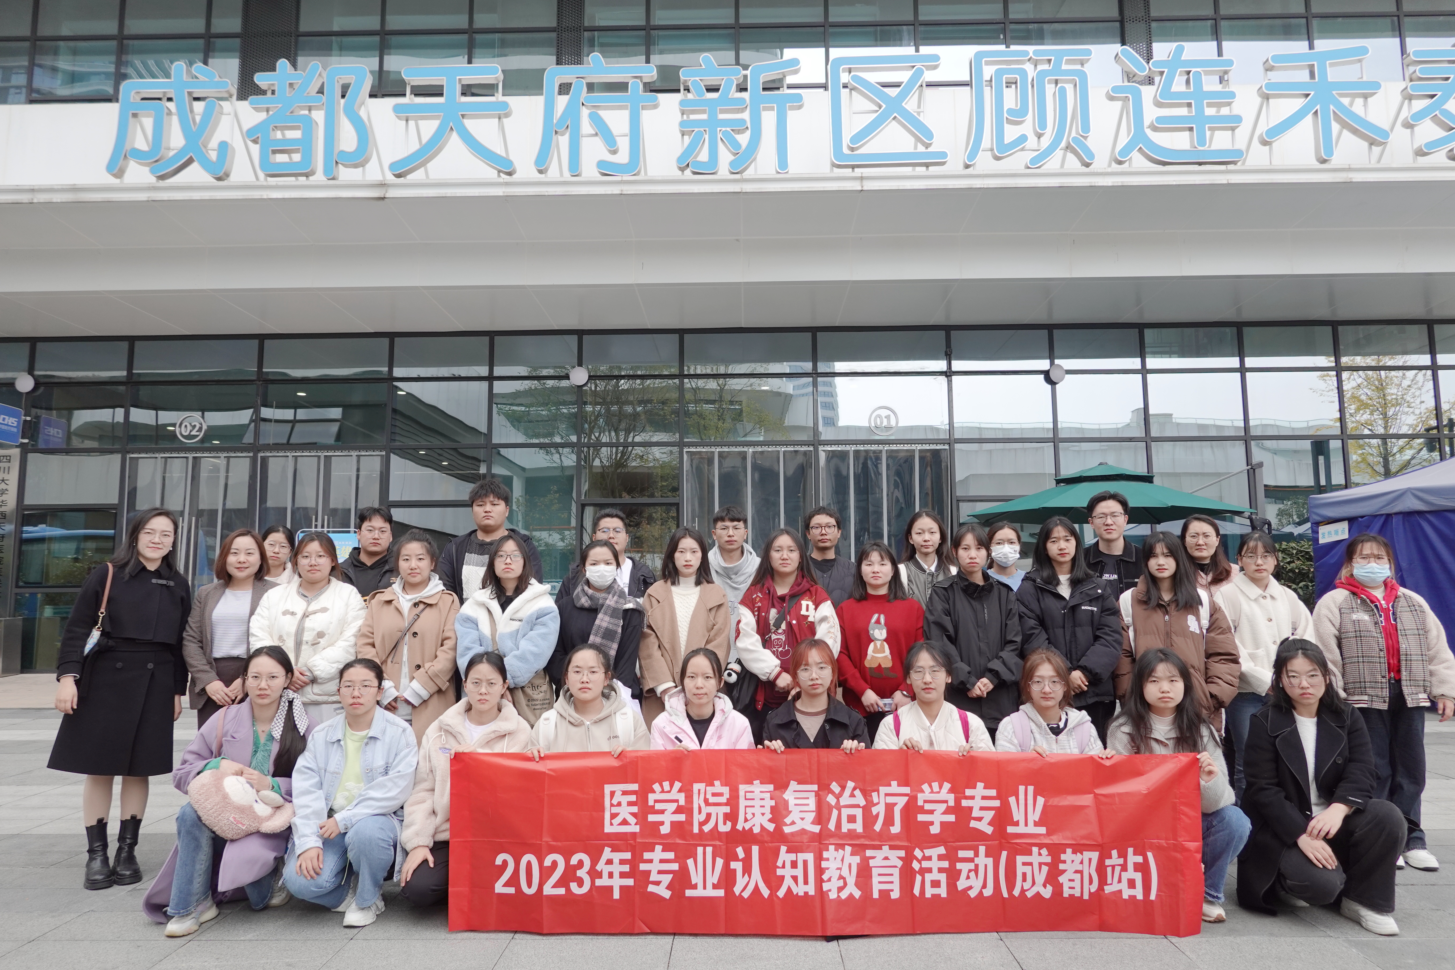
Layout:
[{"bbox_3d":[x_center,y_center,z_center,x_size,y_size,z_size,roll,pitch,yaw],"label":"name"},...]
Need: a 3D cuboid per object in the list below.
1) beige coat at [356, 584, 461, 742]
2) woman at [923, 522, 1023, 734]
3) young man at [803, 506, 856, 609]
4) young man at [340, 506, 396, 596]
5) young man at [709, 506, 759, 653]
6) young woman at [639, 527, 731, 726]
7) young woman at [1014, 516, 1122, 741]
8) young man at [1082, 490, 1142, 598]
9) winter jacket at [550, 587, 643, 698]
[{"bbox_3d":[-1.569,0.932,4.751,0.500,0.910,0.320,1,-6,-10],"label":"beige coat"},{"bbox_3d":[1.267,0.989,4.889,0.510,1.589,0.340,-1,-6,5],"label":"woman"},{"bbox_3d":[0.543,0.974,5.323,0.500,1.716,0.330,-1,-6,5],"label":"young man"},{"bbox_3d":[-1.999,0.990,5.361,0.520,1.739,0.340,1,-6,-12],"label":"young man"},{"bbox_3d":[0.023,0.983,5.347,0.500,1.747,0.330,0,-6,0],"label":"young man"},{"bbox_3d":[-0.209,1.007,4.910,0.480,1.584,0.340,0,-6,-1],"label":"young woman"},{"bbox_3d":[1.704,0.969,4.804,0.530,1.638,0.360,-2,-6,13],"label":"young woman"},{"bbox_3d":[2.134,0.920,5.304,0.520,1.791,0.340,-2,-6,13],"label":"young man"},{"bbox_3d":[-0.653,0.792,4.825,0.470,0.586,0.310,0,-6,-5],"label":"winter jacket"}]

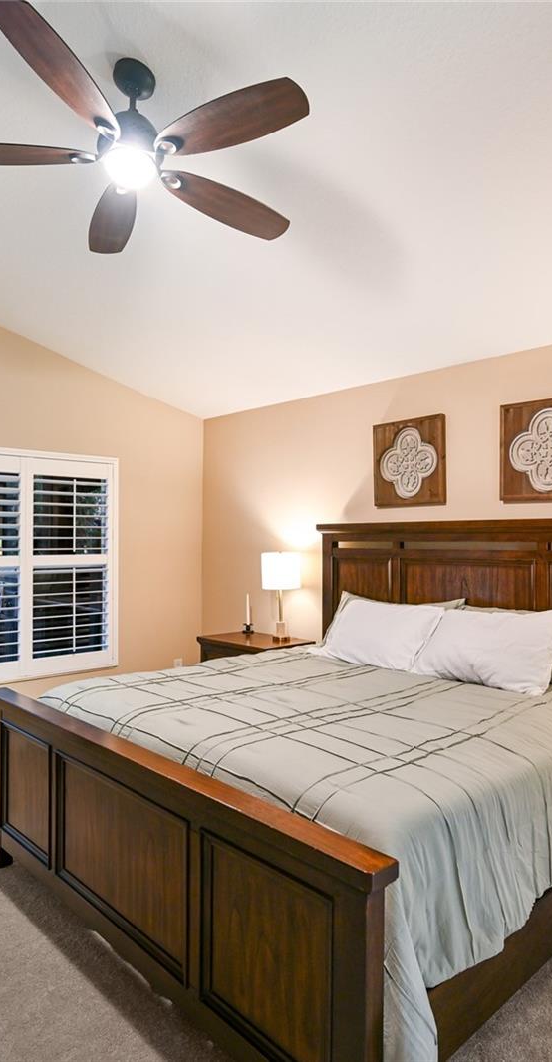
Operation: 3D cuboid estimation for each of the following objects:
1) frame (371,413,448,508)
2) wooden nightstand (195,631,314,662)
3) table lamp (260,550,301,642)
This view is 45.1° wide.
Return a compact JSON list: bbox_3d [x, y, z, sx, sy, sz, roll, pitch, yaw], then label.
[{"bbox_3d":[0.795,-0.402,3.953,0.035,0.506,0.508,1,-1,-42],"label":"frame"},{"bbox_3d":[-0.149,1.113,4.581,0.465,0.724,0.700,1,-1,-42],"label":"wooden nightstand"},{"bbox_3d":[0.034,0.449,4.542,0.268,0.605,0.268,0,-1,0],"label":"table lamp"}]

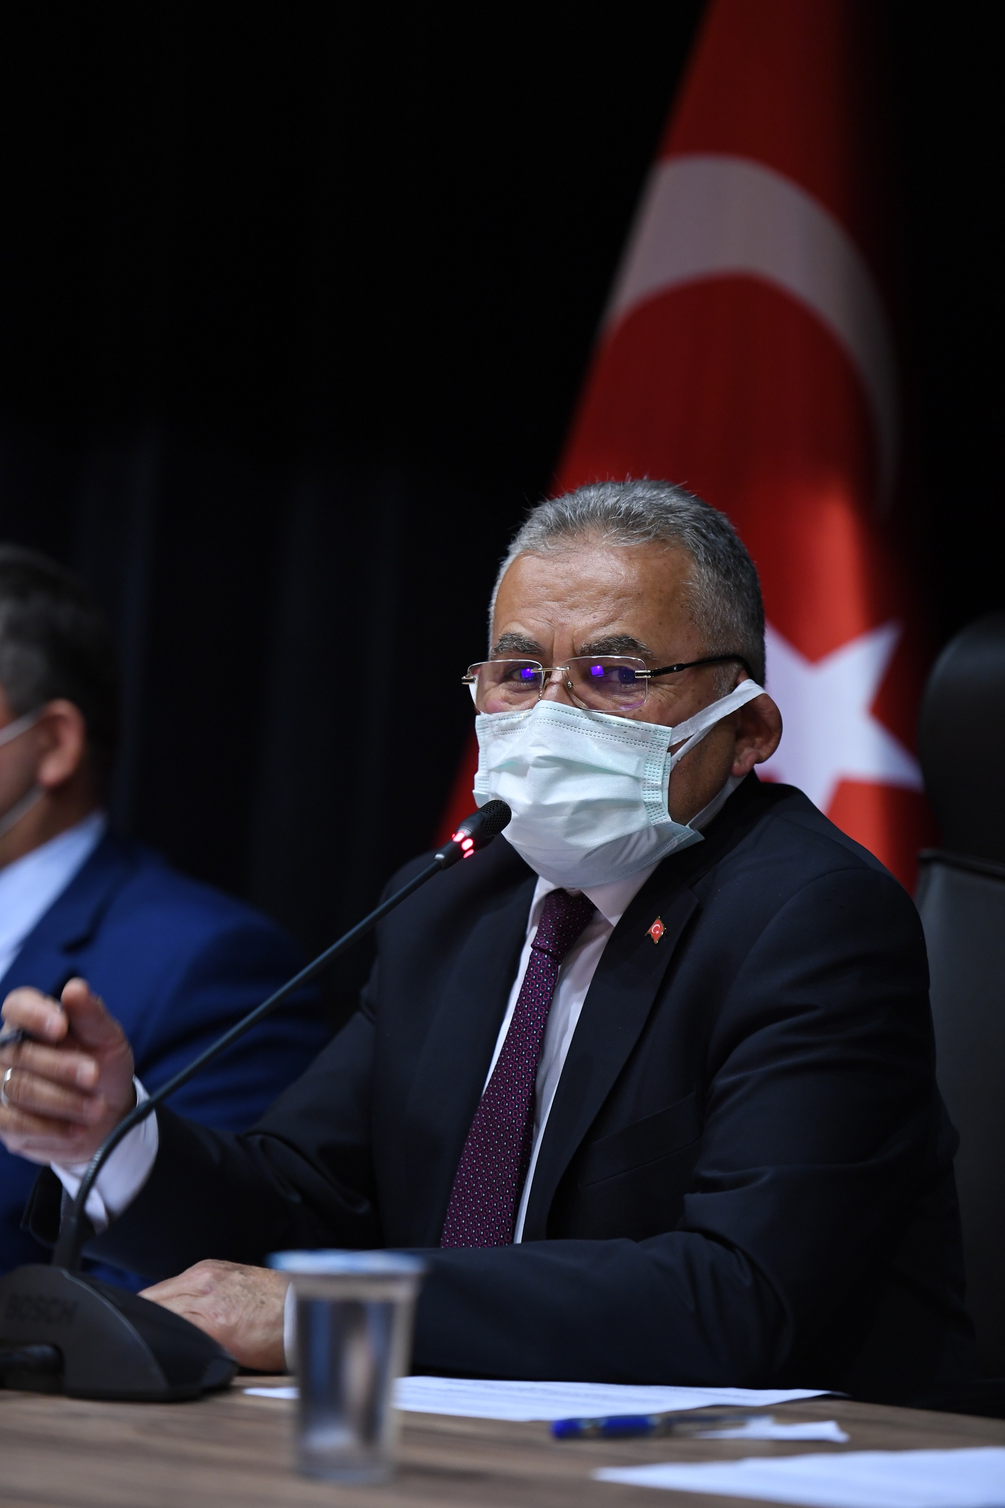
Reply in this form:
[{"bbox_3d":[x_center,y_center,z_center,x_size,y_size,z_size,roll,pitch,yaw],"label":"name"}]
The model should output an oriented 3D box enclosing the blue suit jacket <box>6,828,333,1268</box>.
[{"bbox_3d":[-0.370,0.345,4.300,0.560,0.580,0.420,1,1,38],"label":"blue suit jacket"}]

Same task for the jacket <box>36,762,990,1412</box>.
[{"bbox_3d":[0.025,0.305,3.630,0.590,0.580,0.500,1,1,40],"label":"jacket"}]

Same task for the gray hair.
[{"bbox_3d":[0.078,-0.095,3.710,0.165,0.155,0.190,1,6,31],"label":"gray hair"}]

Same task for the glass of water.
[{"bbox_3d":[-0.078,0.306,3.020,0.075,0.107,0.075,0,1,0],"label":"glass of water"}]

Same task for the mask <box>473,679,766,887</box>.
[{"bbox_3d":[0.054,0.018,3.660,0.150,0.125,0.120,1,6,31],"label":"mask"}]

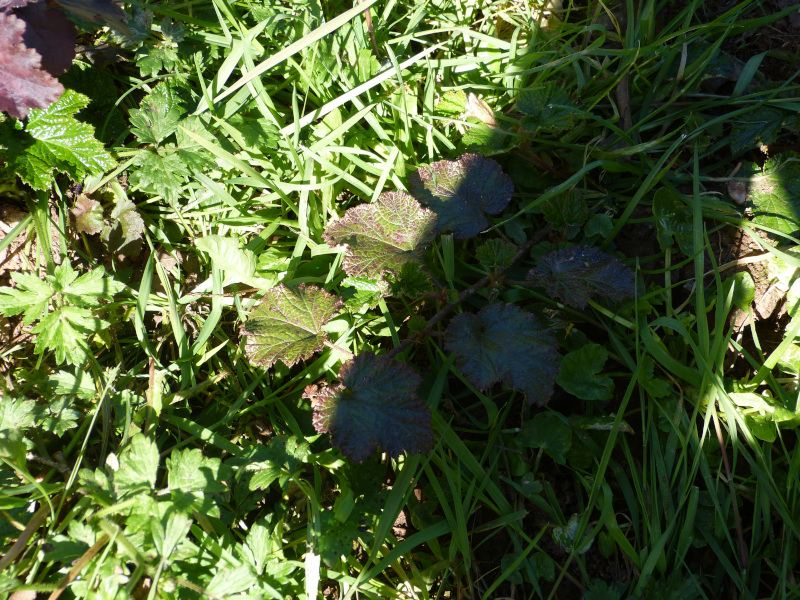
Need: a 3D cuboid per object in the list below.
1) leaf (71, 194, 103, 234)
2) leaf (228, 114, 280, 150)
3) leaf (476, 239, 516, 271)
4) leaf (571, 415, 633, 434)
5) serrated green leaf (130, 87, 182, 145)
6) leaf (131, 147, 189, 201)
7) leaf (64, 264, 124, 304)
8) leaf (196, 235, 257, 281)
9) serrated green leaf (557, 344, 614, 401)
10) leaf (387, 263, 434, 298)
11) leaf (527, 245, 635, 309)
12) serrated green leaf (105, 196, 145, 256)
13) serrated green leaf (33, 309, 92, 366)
[{"bbox_3d":[-0.219,-0.060,1.021,0.032,0.009,0.027,39,71,16],"label":"leaf"},{"bbox_3d":[-0.106,-0.122,1.059,0.038,0.010,0.035,-29,71,-13],"label":"leaf"},{"bbox_3d":[0.058,-0.028,0.878,0.024,0.006,0.021,1,70,0],"label":"leaf"},{"bbox_3d":[0.116,0.072,0.839,0.035,0.007,0.014,7,53,5],"label":"leaf"},{"bbox_3d":[-0.176,-0.132,1.047,0.036,0.010,0.048,-8,65,-4],"label":"serrated green leaf"},{"bbox_3d":[-0.154,-0.080,0.926,0.034,0.007,0.039,-12,64,-6],"label":"leaf"},{"bbox_3d":[-0.206,-0.010,0.979,0.042,0.009,0.029,-2,65,-1],"label":"leaf"},{"bbox_3d":[-0.119,-0.029,1.006,0.042,0.012,0.042,-40,73,-17],"label":"leaf"},{"bbox_3d":[0.124,0.048,0.972,0.040,0.010,0.041,-8,65,-2],"label":"serrated green leaf"},{"bbox_3d":[0.007,-0.013,0.984,0.033,0.009,0.028,-1,66,-1],"label":"leaf"},{"bbox_3d":[0.107,-0.014,0.865,0.063,0.008,0.045,7,45,3],"label":"leaf"},{"bbox_3d":[-0.191,-0.049,1.015,0.044,0.012,0.033,39,71,16],"label":"serrated green leaf"},{"bbox_3d":[-0.224,0.025,0.963,0.041,0.009,0.040,-9,66,-7],"label":"serrated green leaf"}]

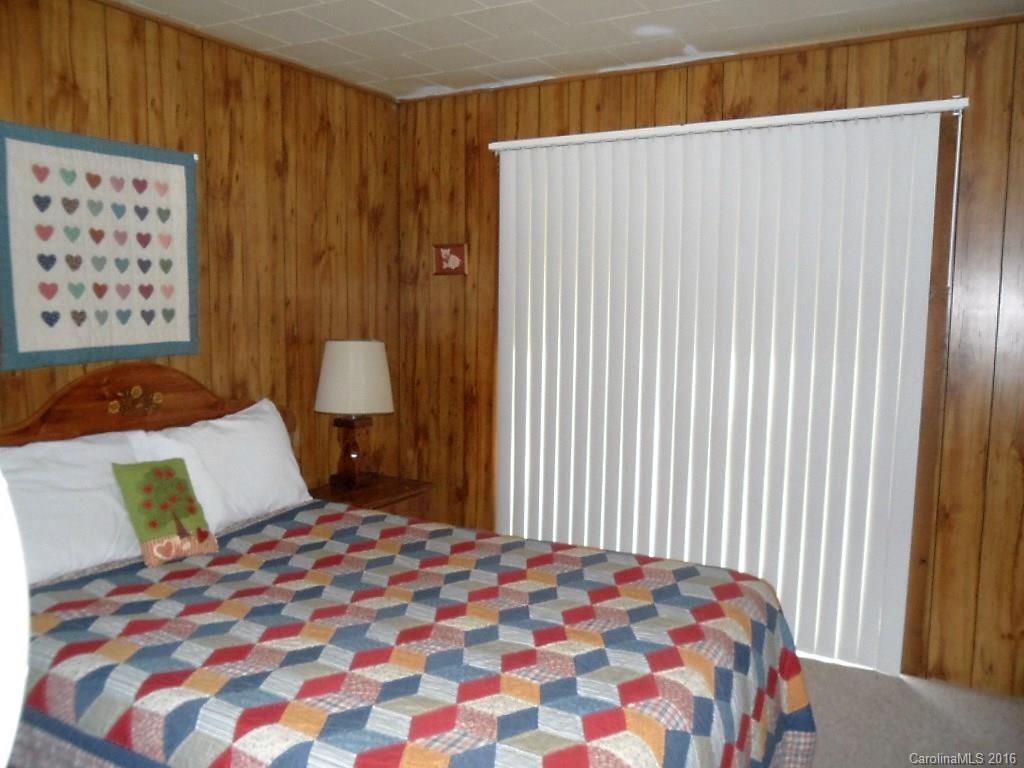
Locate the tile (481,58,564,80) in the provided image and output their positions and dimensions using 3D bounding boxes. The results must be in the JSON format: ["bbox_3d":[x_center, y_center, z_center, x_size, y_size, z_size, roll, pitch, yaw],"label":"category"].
[{"bbox_3d":[0.044,-1.391,3.518,0.302,0.018,0.302,4,8,29],"label":"tile"}]

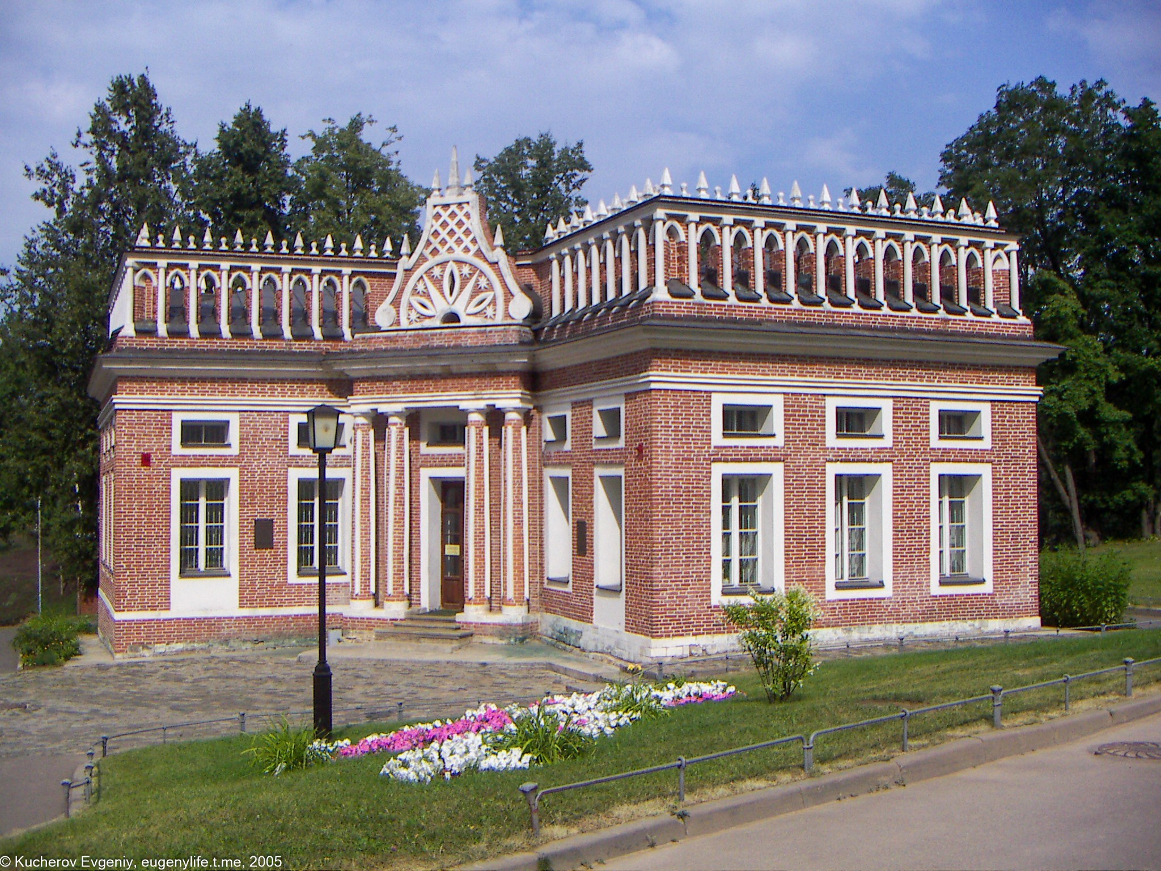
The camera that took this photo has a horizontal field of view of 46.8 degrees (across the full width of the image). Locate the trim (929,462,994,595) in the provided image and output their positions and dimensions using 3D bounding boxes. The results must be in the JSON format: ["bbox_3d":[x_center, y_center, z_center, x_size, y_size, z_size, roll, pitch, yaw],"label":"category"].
[{"bbox_3d":[7.567,1.857,26.717,1.509,2.604,0.196,1,-2,-23],"label":"trim"}]

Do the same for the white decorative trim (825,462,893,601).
[{"bbox_3d":[5.396,1.840,25.933,1.539,2.619,0.120,1,-2,-23],"label":"white decorative trim"}]

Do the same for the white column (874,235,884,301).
[{"bbox_3d":[6.015,-3.371,27.044,0.170,1.287,0.170,0,-2,0],"label":"white column"}]

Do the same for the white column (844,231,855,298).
[{"bbox_3d":[5.375,-3.409,26.770,0.170,1.310,0.170,1,-2,-23],"label":"white column"}]

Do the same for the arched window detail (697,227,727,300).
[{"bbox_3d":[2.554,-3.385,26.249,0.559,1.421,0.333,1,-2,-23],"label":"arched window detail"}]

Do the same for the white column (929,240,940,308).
[{"bbox_3d":[7.180,-3.267,27.183,0.154,1.340,0.154,1,-2,-23],"label":"white column"}]

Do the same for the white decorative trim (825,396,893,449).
[{"bbox_3d":[5.613,-0.270,27.054,1.607,1.039,0.157,1,-2,-23],"label":"white decorative trim"}]

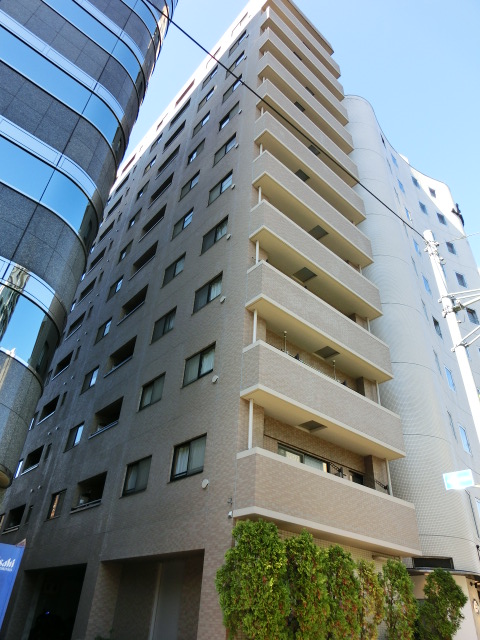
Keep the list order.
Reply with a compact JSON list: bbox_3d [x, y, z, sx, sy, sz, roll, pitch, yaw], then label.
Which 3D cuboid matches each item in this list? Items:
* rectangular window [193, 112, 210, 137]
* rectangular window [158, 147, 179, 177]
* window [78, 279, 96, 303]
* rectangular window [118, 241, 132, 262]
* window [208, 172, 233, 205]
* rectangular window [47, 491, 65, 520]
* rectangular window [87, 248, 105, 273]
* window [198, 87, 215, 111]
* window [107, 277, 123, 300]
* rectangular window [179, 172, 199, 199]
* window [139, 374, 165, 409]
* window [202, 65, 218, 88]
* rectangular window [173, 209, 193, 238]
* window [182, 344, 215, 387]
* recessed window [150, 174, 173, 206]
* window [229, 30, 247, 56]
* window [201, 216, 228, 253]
[{"bbox_3d":[-2.244,-11.488,26.043,0.150,1.016,1.508,29,-44,-30],"label":"rectangular window"},{"bbox_3d":[-4.518,-9.941,28.178,0.200,1.050,2.520,29,-43,-31],"label":"rectangular window"},{"bbox_3d":[-10.177,-1.870,29.622,0.150,1.036,2.374,29,-43,-31],"label":"window"},{"bbox_3d":[-6.836,-4.033,26.732,0.200,1.050,1.510,29,-43,-31],"label":"rectangular window"},{"bbox_3d":[-0.843,-5.602,19.042,0.150,1.030,1.530,29,-44,-30],"label":"window"},{"bbox_3d":[-7.481,7.627,18.194,0.200,1.050,1.510,29,-43,-31],"label":"rectangular window"},{"bbox_3d":[-10.161,-4.134,31.701,0.200,1.050,2.390,29,-43,-31],"label":"rectangular window"},{"bbox_3d":[-2.049,-13.688,27.661,0.200,1.050,1.560,29,-43,-31],"label":"window"},{"bbox_3d":[-6.976,-1.783,25.043,0.150,1.005,1.405,29,-44,-30],"label":"window"},{"bbox_3d":[-2.531,-6.802,22.569,0.150,1.016,1.508,29,-44,-30],"label":"rectangular window"},{"bbox_3d":[-3.042,2.540,15.471,0.150,1.004,1.543,29,-43,-31],"label":"window"},{"bbox_3d":[-1.906,-16.019,29.362,0.200,1.050,1.560,29,-43,-31],"label":"window"},{"bbox_3d":[-2.674,-4.459,20.831,0.150,1.016,1.508,29,-44,-30],"label":"rectangular window"},{"bbox_3d":[-1.260,1.449,14.017,0.200,1.050,1.580,29,-43,-31],"label":"window"},{"bbox_3d":[-4.535,-7.633,26.478,0.300,0.992,2.394,29,-44,-30],"label":"recessed window"},{"bbox_3d":[-0.127,-17.315,27.727,0.150,1.030,1.530,29,-44,-30],"label":"window"},{"bbox_3d":[-0.955,-3.225,17.100,0.150,1.004,1.543,29,-43,-31],"label":"window"}]

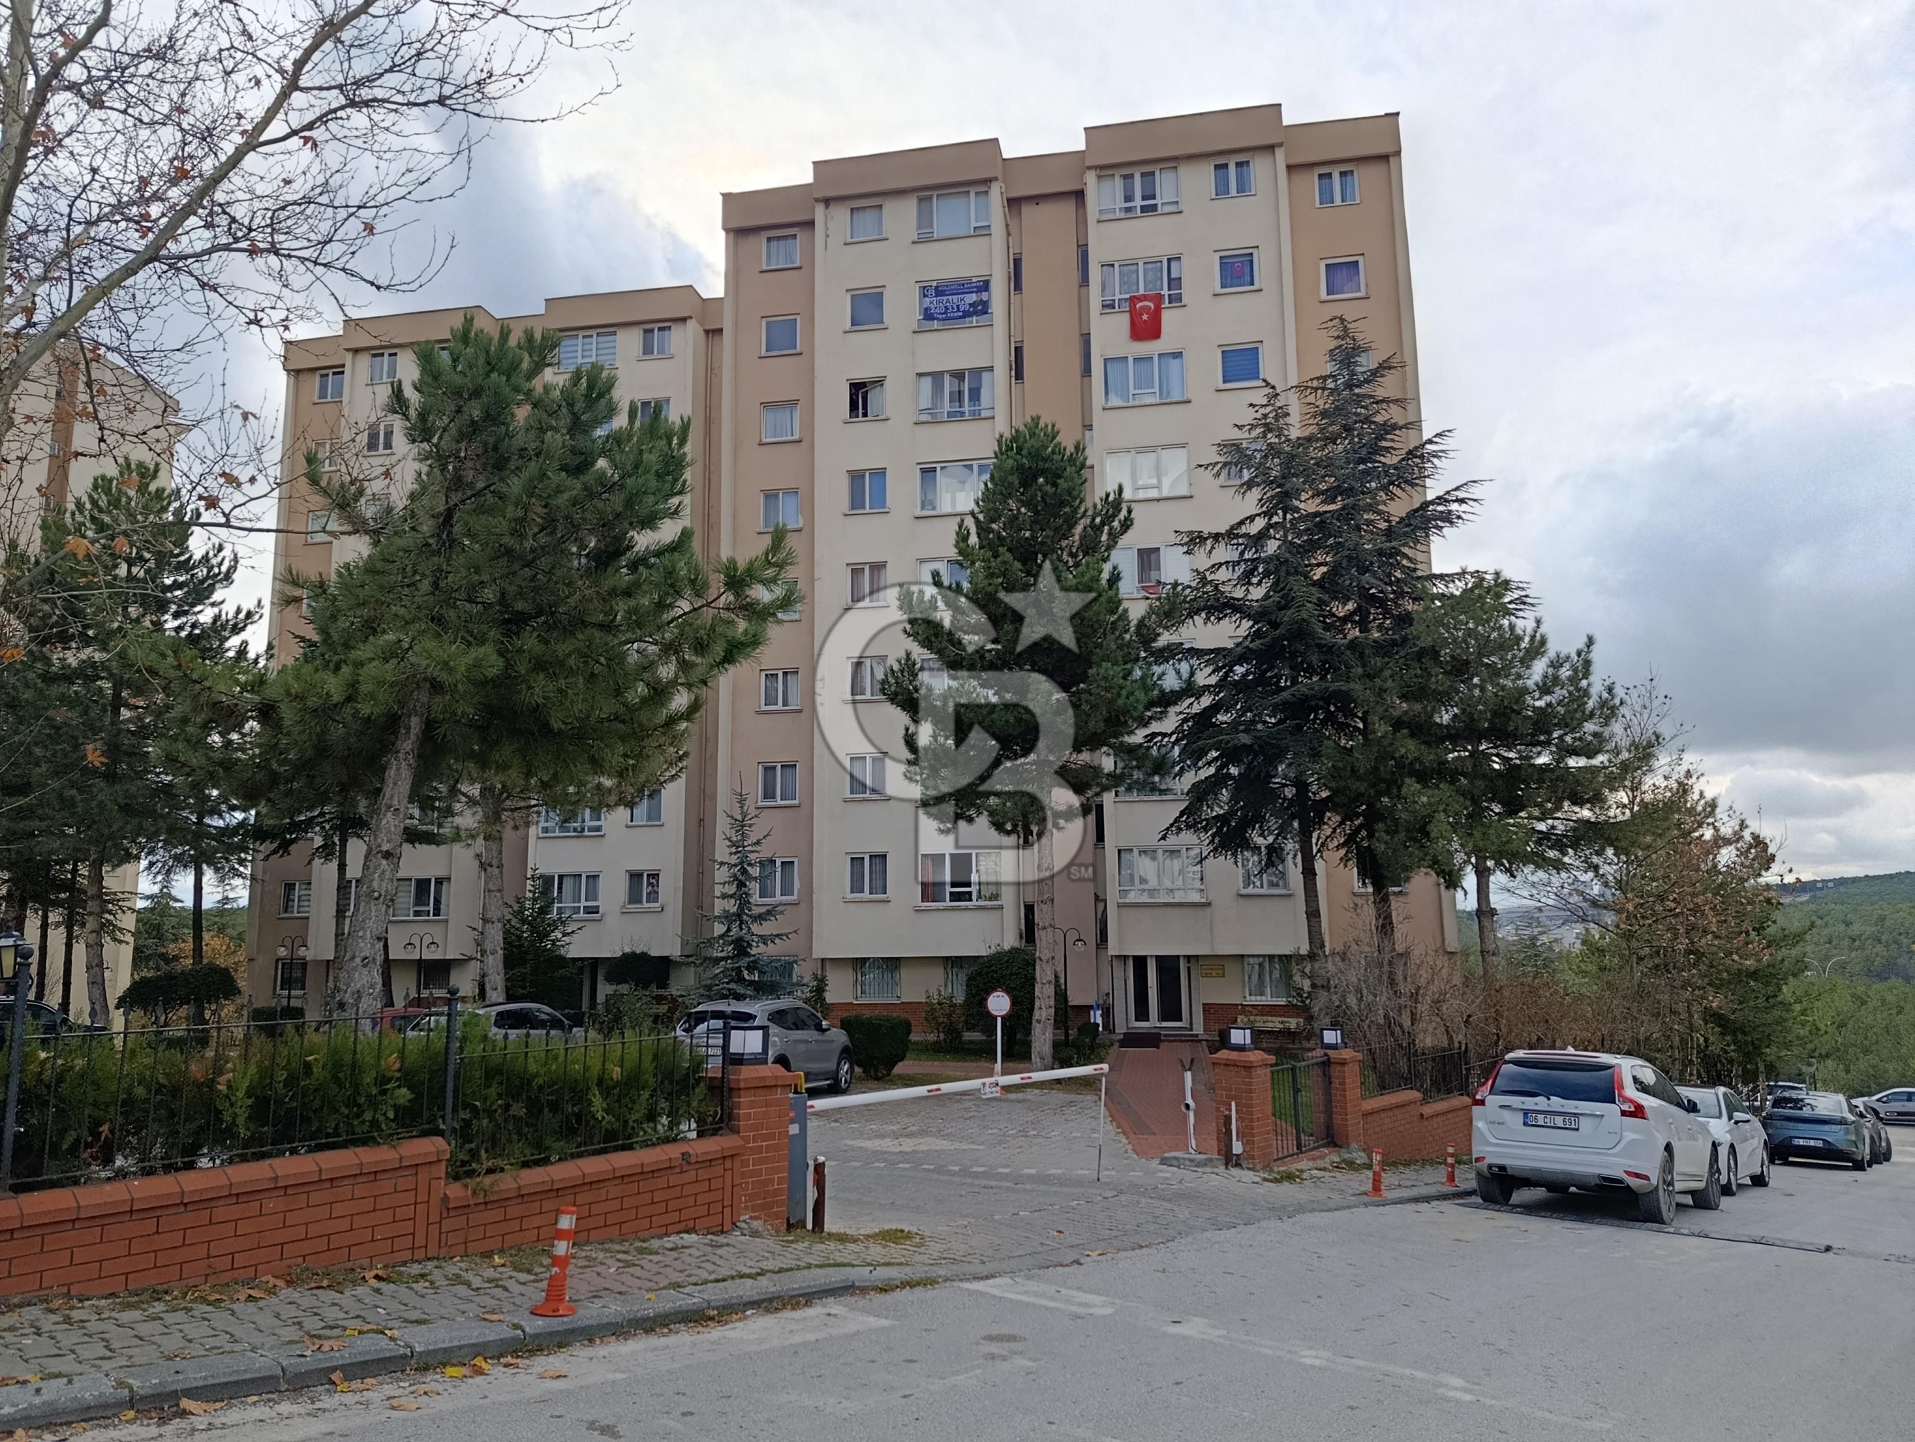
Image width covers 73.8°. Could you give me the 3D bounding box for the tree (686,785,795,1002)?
[{"bbox_3d":[-5.009,4.627,29.809,2.700,6.350,2.700,-1,-9,0],"label":"tree"}]

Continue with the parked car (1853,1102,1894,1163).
[{"bbox_3d":[23.012,10.619,33.200,1.810,1.530,4.400,-8,-19,38],"label":"parked car"}]

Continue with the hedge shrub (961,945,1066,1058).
[{"bbox_3d":[1.287,6.534,29.639,2.470,2.485,2.400,-1,-9,0],"label":"hedge shrub"}]

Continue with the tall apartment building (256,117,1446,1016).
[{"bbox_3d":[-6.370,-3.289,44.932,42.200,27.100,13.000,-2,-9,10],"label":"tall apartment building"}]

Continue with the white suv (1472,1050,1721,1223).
[{"bbox_3d":[7.438,4.702,14.722,1.900,1.710,4.640,-6,-17,37],"label":"white suv"}]

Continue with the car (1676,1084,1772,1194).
[{"bbox_3d":[10.951,6.243,19.320,1.800,1.460,4.550,-8,-18,39],"label":"car"}]

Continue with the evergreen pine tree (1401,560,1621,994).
[{"bbox_3d":[10.791,2.020,24.769,4.370,10.134,4.600,-1,-9,0],"label":"evergreen pine tree"}]

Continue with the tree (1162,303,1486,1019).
[{"bbox_3d":[8.182,-1.000,28.496,6.956,16.935,6.200,-1,-9,0],"label":"tree"}]

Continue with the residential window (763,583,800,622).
[{"bbox_3d":[-5.452,-3.651,39.351,1.196,1.257,0.150,-2,-9,10],"label":"residential window"}]

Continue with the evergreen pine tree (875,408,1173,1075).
[{"bbox_3d":[1.328,0.225,25.798,5.700,13.300,5.500,-2,-9,10],"label":"evergreen pine tree"}]

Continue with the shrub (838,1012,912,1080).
[{"bbox_3d":[-1.627,6.599,25.900,1.420,1.360,1.420,1,-9,-10],"label":"shrub"}]

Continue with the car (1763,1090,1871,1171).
[{"bbox_3d":[19.506,9.264,28.845,1.860,1.540,4.700,-8,-18,37],"label":"car"}]

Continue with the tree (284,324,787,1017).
[{"bbox_3d":[-4.984,-0.423,14.861,6.141,9.130,5.600,-1,-9,0],"label":"tree"}]

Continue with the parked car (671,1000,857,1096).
[{"bbox_3d":[-3.330,5.840,22.750,1.810,1.600,4.380,-3,-13,19],"label":"parked car"}]

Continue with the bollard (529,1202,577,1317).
[{"bbox_3d":[-1.689,2.285,5.433,0.200,0.450,0.200,4,-14,0],"label":"bollard"}]

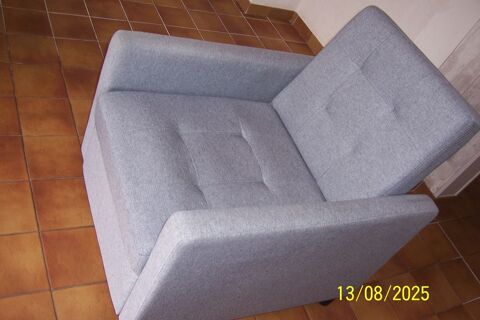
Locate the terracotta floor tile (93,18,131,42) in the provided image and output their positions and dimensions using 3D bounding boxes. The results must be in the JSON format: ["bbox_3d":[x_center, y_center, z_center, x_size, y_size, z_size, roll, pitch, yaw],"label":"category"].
[{"bbox_3d":[-0.627,-0.638,2.256,0.199,0.010,0.199,-3,51,-33],"label":"terracotta floor tile"}]

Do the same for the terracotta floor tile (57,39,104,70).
[{"bbox_3d":[-0.715,-0.480,2.048,0.200,0.010,0.200,-3,51,-33],"label":"terracotta floor tile"}]

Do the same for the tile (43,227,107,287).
[{"bbox_3d":[-0.497,0.298,1.395,0.200,0.010,0.200,-3,51,-33],"label":"tile"}]

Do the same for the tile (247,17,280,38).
[{"bbox_3d":[0.148,-0.847,2.925,0.199,0.010,0.199,-3,51,-33],"label":"tile"}]

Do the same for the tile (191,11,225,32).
[{"bbox_3d":[-0.190,-0.824,2.711,0.200,0.010,0.200,-3,51,-33],"label":"tile"}]

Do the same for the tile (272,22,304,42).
[{"bbox_3d":[0.317,-0.857,3.035,0.199,0.010,0.199,-3,51,-33],"label":"tile"}]

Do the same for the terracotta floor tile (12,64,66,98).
[{"bbox_3d":[-0.809,-0.314,1.826,0.199,0.010,0.199,-3,51,-33],"label":"terracotta floor tile"}]

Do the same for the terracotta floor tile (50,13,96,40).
[{"bbox_3d":[-0.793,-0.628,2.147,0.199,0.010,0.199,-3,51,-33],"label":"terracotta floor tile"}]

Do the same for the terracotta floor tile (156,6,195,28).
[{"bbox_3d":[-0.357,-0.808,2.585,0.199,0.010,0.199,-3,51,-33],"label":"terracotta floor tile"}]

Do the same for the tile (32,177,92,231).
[{"bbox_3d":[-0.574,0.145,1.502,0.200,0.010,0.200,-3,51,-33],"label":"tile"}]

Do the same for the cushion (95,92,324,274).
[{"bbox_3d":[-0.065,0.036,1.367,0.608,0.127,0.517,-3,51,-33],"label":"cushion"}]

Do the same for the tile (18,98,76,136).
[{"bbox_3d":[-0.729,-0.163,1.719,0.200,0.010,0.200,-3,51,-33],"label":"tile"}]

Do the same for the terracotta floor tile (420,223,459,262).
[{"bbox_3d":[0.935,0.393,2.161,0.199,0.010,0.199,-3,51,-33],"label":"terracotta floor tile"}]

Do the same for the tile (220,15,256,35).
[{"bbox_3d":[-0.020,-0.833,2.823,0.200,0.010,0.200,-3,51,-33],"label":"tile"}]

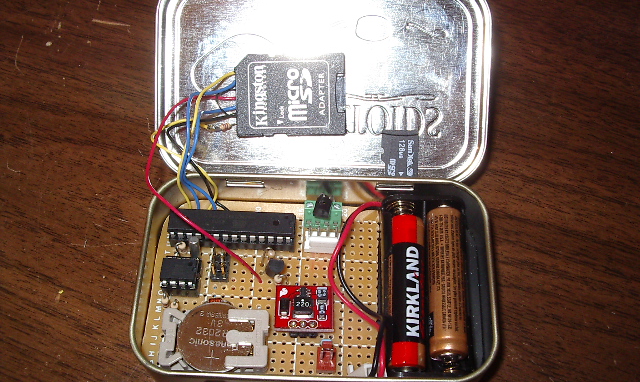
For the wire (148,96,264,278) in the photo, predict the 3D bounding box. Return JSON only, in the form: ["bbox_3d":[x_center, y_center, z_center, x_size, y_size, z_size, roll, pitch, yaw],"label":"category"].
[{"bbox_3d":[-0.032,0.000,0.197,0.033,0.013,0.053,0,83,0],"label":"wire"}]

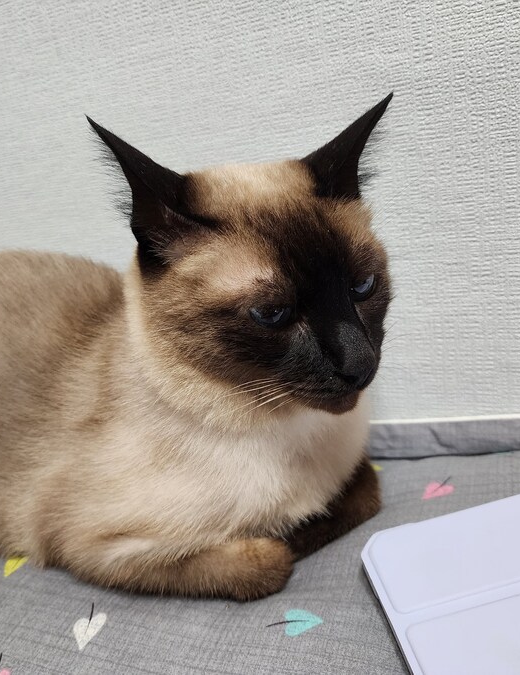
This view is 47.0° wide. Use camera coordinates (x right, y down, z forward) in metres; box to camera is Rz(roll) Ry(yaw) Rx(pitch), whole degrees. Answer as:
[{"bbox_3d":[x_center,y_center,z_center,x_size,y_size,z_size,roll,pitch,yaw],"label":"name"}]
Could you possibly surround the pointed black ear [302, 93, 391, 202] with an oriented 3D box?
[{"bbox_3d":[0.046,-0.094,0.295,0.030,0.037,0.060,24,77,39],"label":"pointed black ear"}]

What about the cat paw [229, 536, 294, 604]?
[{"bbox_3d":[0.000,0.104,0.268,0.034,0.027,0.029,1,19,31],"label":"cat paw"}]

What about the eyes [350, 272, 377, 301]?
[{"bbox_3d":[0.044,-0.022,0.253,0.015,0.011,0.008,-22,28,-38],"label":"eyes"}]

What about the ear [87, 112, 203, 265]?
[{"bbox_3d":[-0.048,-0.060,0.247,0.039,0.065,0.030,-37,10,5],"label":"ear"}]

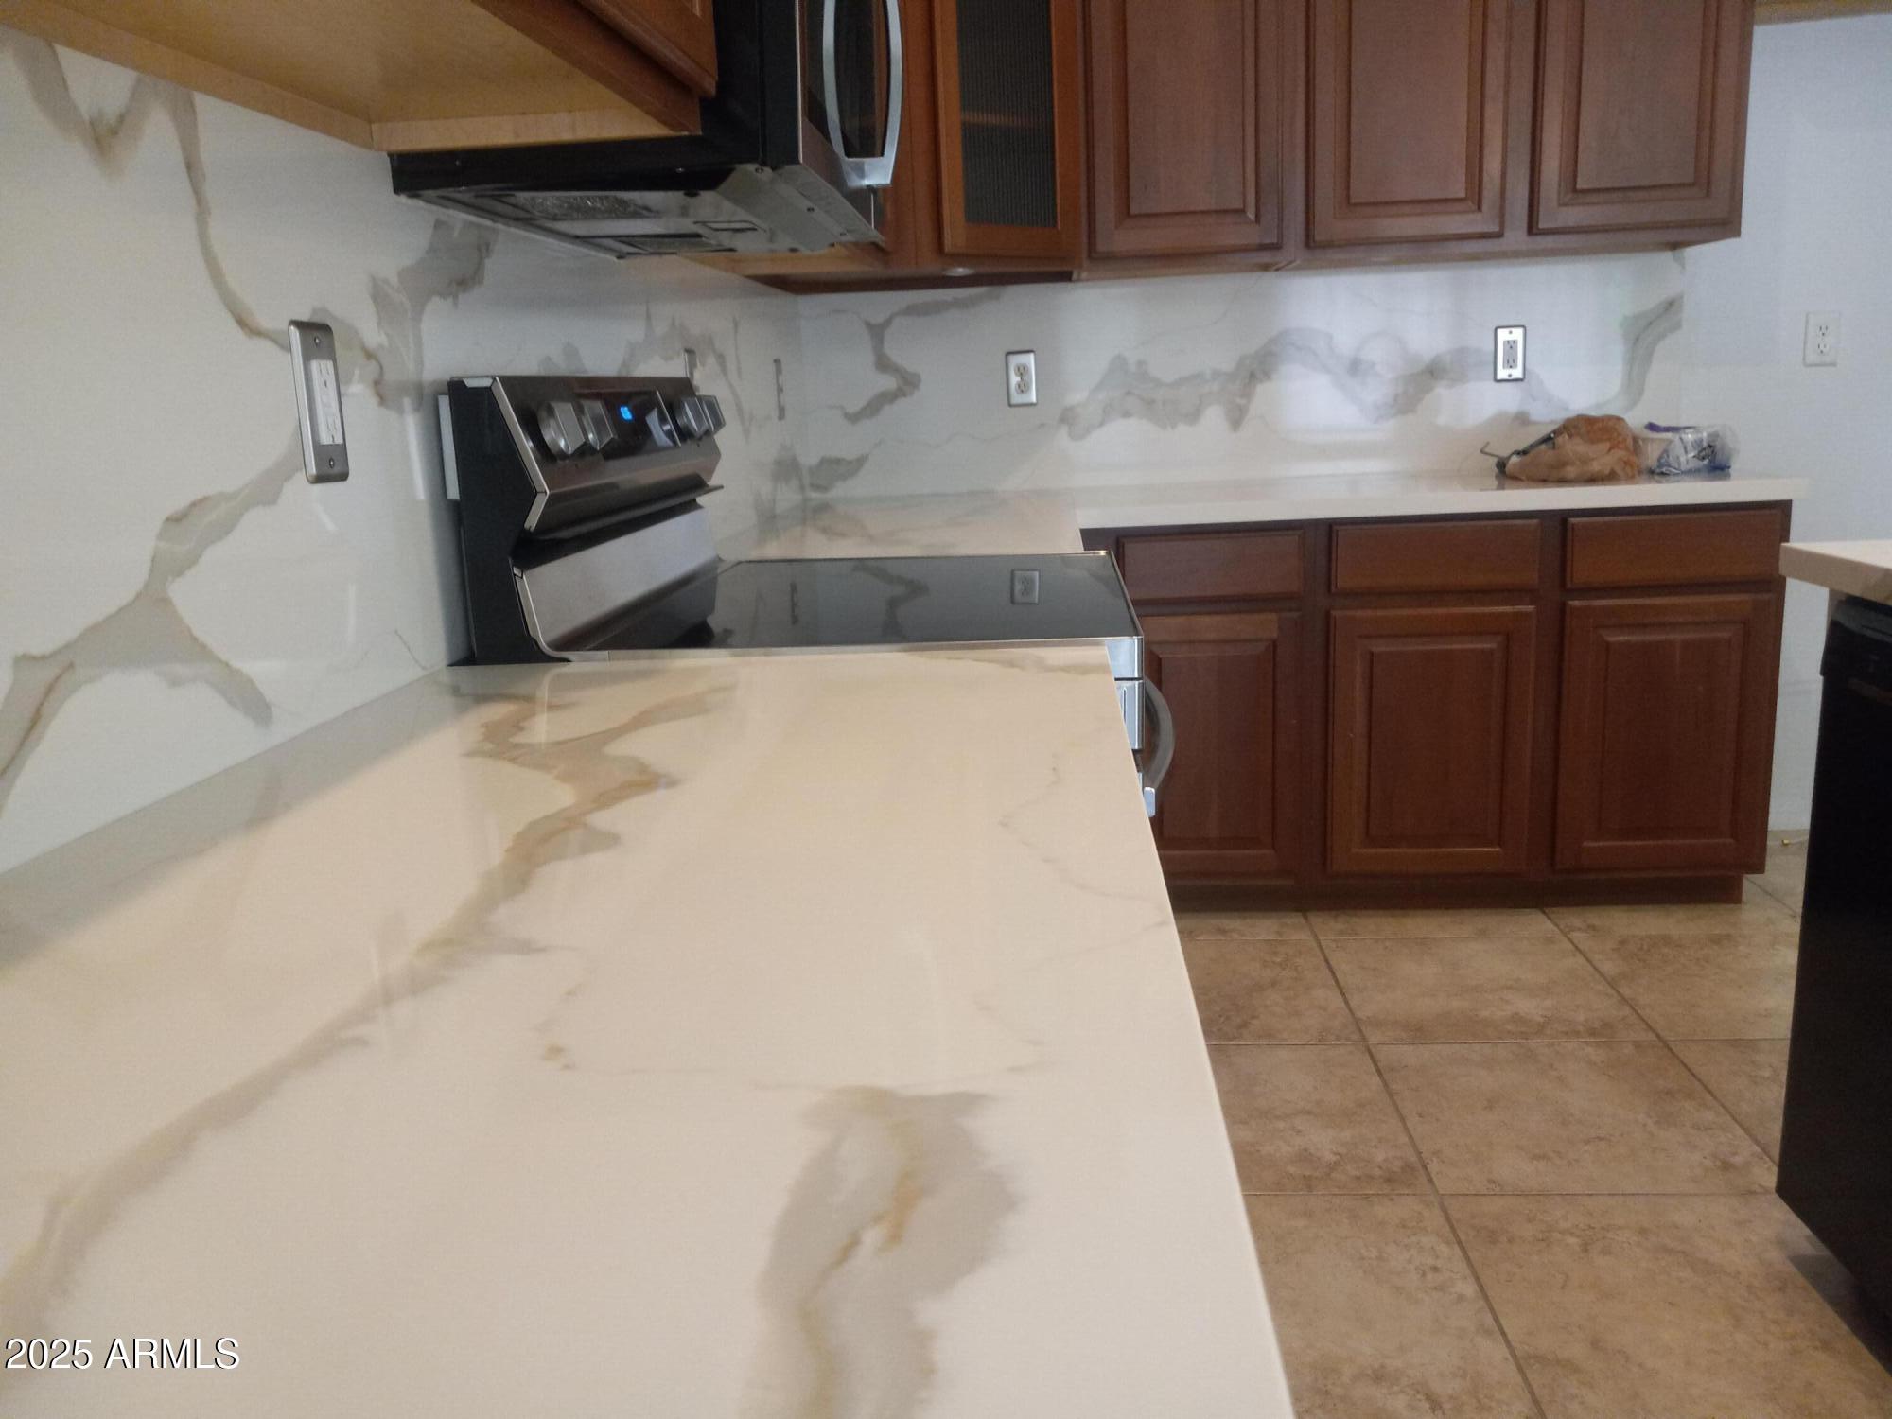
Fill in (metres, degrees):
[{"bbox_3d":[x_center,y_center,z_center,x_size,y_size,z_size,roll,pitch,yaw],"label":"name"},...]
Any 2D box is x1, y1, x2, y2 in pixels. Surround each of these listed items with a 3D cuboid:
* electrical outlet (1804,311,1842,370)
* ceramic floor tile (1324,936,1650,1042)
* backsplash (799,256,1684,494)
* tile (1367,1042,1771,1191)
[{"bbox_3d":[2.023,-0.853,3.408,0.073,0.118,0.008,-2,12,4],"label":"electrical outlet"},{"bbox_3d":[1.000,0.528,2.796,0.491,0.010,0.491,-2,12,5],"label":"ceramic floor tile"},{"bbox_3d":[0.674,-0.786,3.512,2.067,0.482,0.020,-2,12,4],"label":"backsplash"},{"bbox_3d":[0.963,0.633,2.313,0.491,0.010,0.491,-2,12,5],"label":"tile"}]

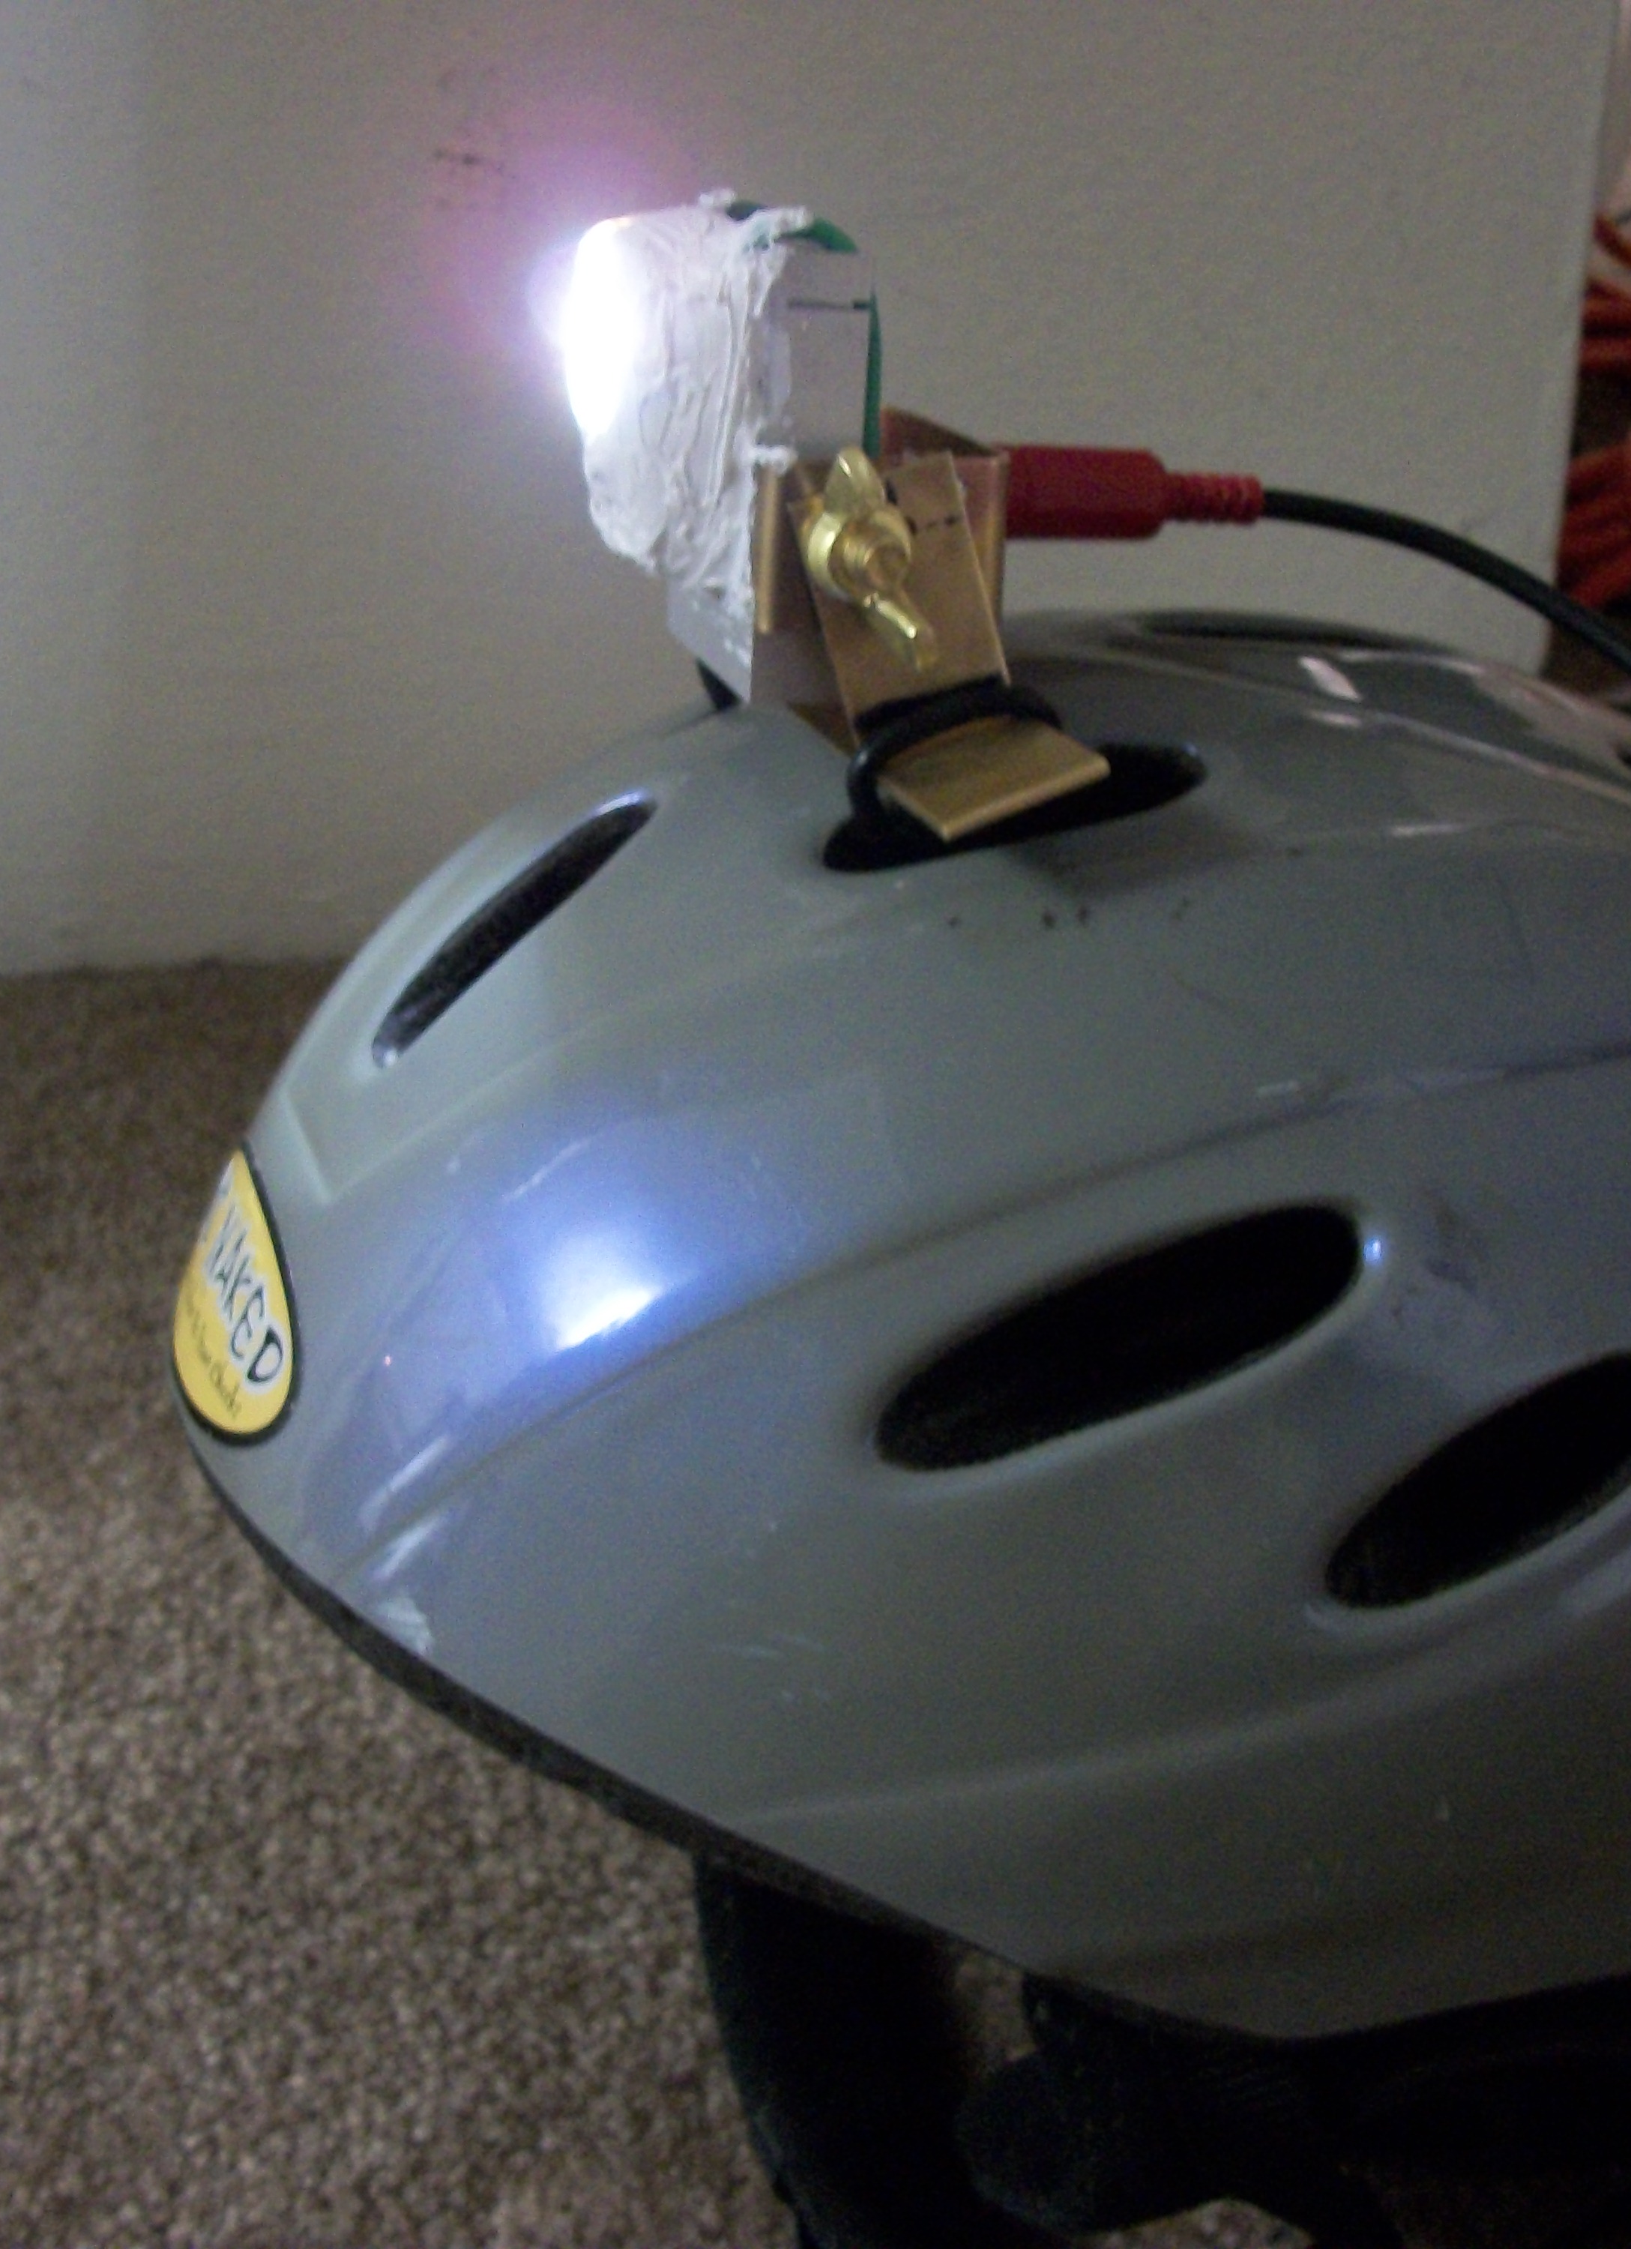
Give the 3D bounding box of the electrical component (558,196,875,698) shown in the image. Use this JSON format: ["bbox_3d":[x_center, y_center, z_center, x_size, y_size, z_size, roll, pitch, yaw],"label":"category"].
[{"bbox_3d":[-0.015,-0.090,0.365,0.036,0.060,0.032,-9,27,-20],"label":"electrical component"}]

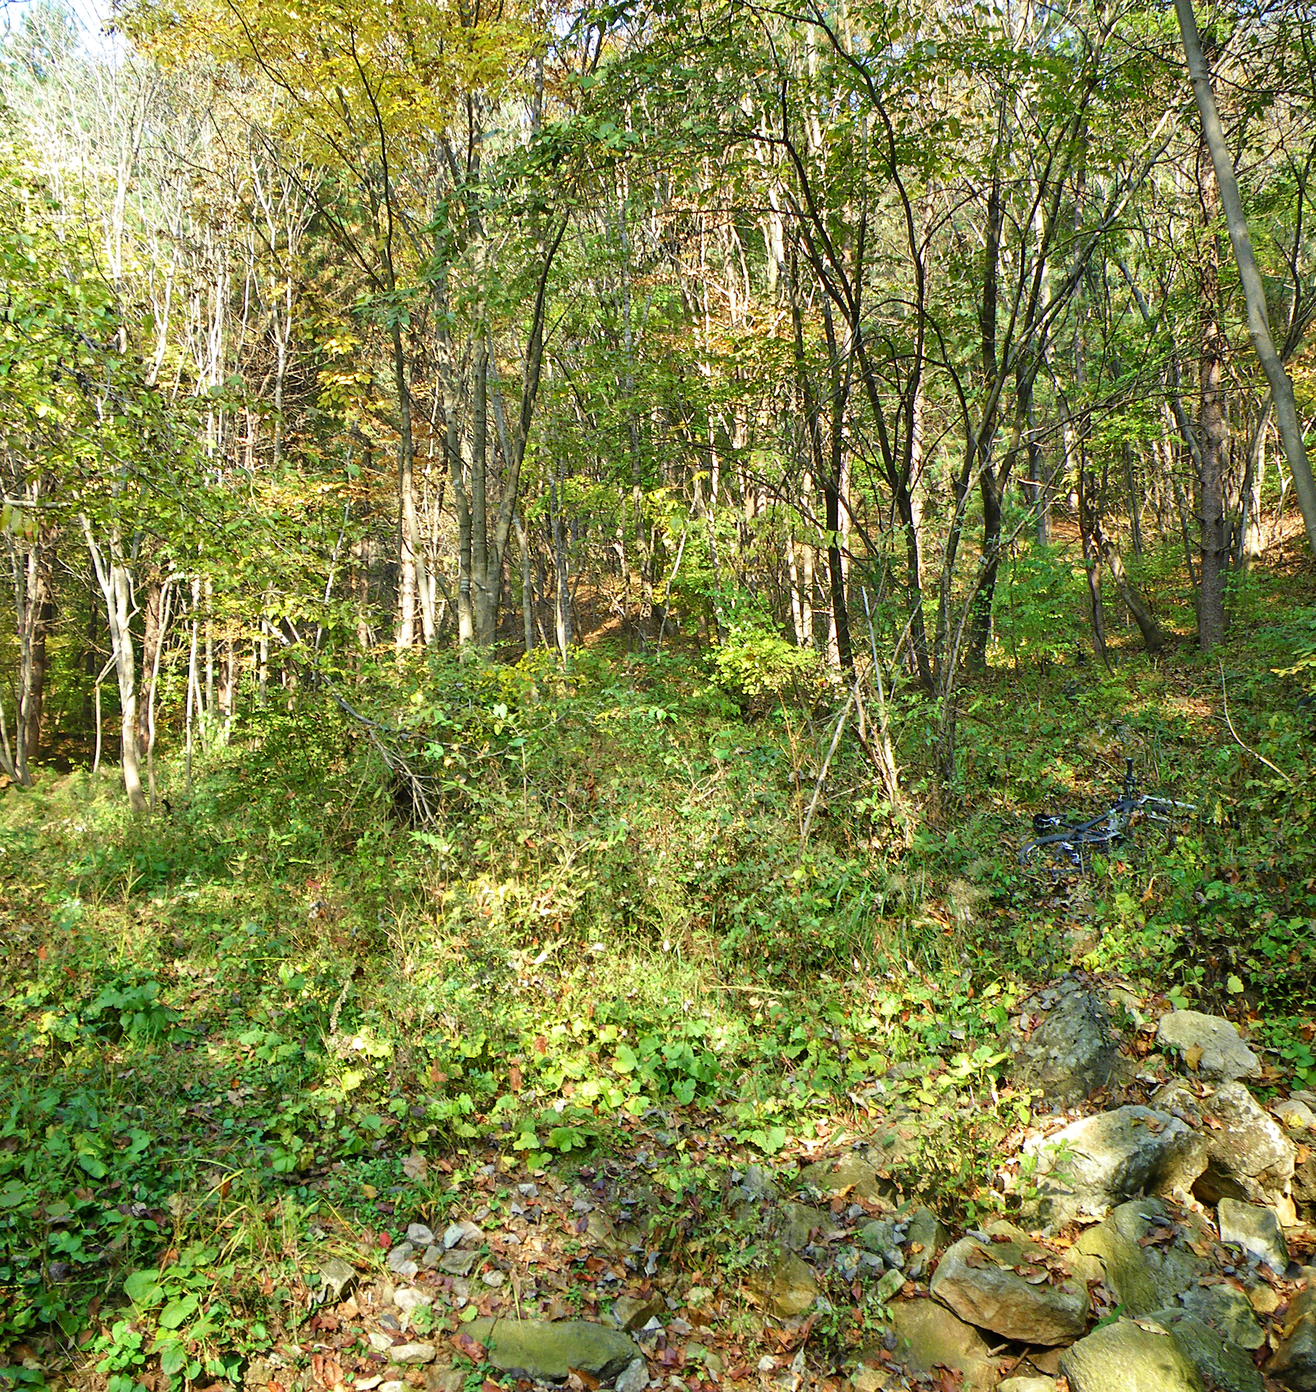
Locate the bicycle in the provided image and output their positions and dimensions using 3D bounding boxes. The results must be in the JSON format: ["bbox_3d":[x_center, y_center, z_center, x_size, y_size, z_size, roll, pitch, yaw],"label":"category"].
[{"bbox_3d":[3.313,0.955,10.812,1.700,0.600,1.000,-12,18,-12],"label":"bicycle"}]

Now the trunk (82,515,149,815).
[{"bbox_3d":[-5.057,-0.284,14.000,0.600,2.800,0.450,1,-2,-20],"label":"trunk"}]

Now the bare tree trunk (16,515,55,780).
[{"bbox_3d":[-7.044,-0.542,17.000,0.380,2.980,0.360,1,-3,-24],"label":"bare tree trunk"}]

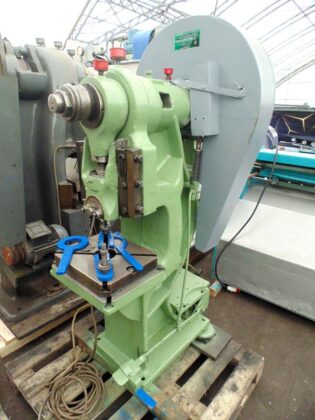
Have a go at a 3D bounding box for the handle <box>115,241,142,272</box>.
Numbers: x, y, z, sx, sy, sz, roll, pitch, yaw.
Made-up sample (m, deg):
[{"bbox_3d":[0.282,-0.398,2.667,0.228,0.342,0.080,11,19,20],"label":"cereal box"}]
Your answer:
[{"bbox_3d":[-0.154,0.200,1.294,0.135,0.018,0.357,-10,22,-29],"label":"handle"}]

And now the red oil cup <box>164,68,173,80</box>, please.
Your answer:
[{"bbox_3d":[0.063,-0.758,1.493,0.046,0.058,0.046,-1,20,0],"label":"red oil cup"}]

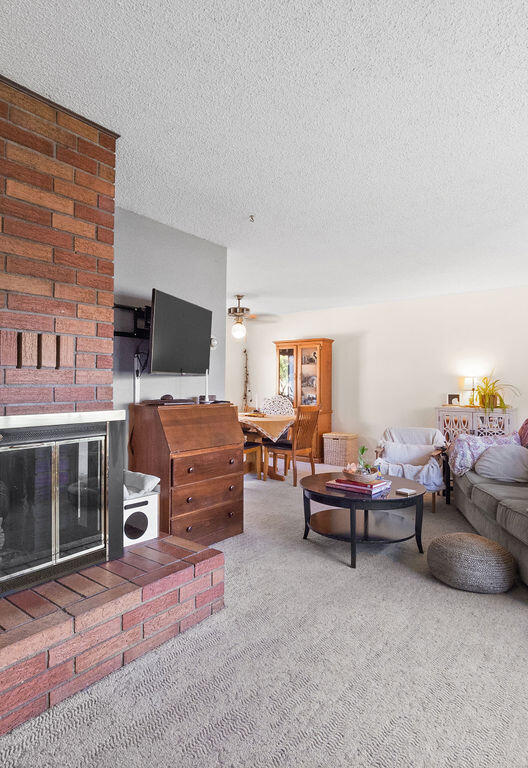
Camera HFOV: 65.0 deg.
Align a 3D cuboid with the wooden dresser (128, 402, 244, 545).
[{"bbox_3d":[-0.583,0.677,3.210,0.470,1.050,0.735,0,0,39],"label":"wooden dresser"}]

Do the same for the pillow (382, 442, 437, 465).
[{"bbox_3d":[1.513,0.701,4.334,0.530,0.250,0.150,2,-30,27],"label":"pillow"}]

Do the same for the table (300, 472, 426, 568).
[{"bbox_3d":[0.730,0.974,3.082,0.905,0.455,0.905,0,0,0],"label":"table"}]

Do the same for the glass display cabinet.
[{"bbox_3d":[0.648,0.255,6.852,0.890,1.920,0.420,0,0,36],"label":"glass display cabinet"}]

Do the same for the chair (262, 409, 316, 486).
[{"bbox_3d":[0.365,0.739,5.166,0.550,0.940,0.450,0,0,43],"label":"chair"}]

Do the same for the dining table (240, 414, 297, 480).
[{"bbox_3d":[-0.111,0.827,5.463,1.180,0.765,1.180,0,0,38],"label":"dining table"}]

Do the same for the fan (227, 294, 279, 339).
[{"bbox_3d":[-0.343,-0.949,5.812,1.120,0.600,1.120,0,0,36],"label":"fan"}]

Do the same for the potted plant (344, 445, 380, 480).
[{"bbox_3d":[0.770,0.607,3.228,0.270,0.270,0.200,0,0,11],"label":"potted plant"}]

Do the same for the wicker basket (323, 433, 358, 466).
[{"bbox_3d":[1.174,0.980,6.338,0.400,0.465,0.360,0,0,36],"label":"wicker basket"}]

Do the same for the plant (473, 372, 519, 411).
[{"bbox_3d":[2.955,0.109,5.264,0.550,0.480,0.480,0,0,36],"label":"plant"}]

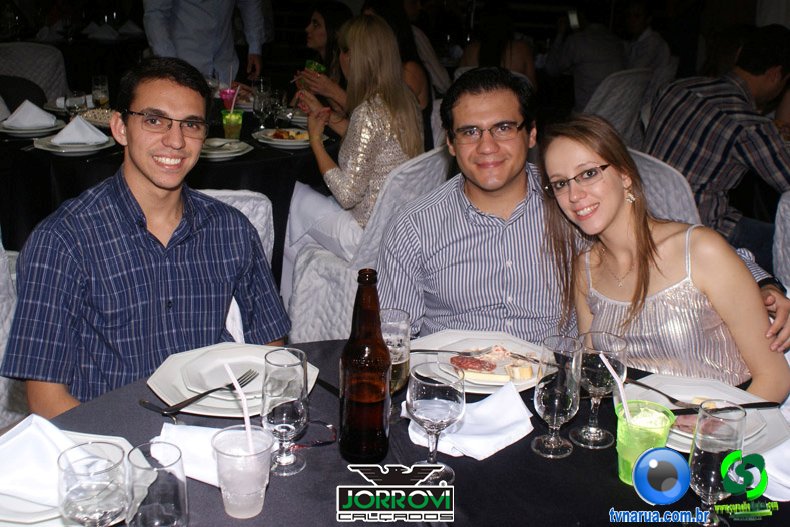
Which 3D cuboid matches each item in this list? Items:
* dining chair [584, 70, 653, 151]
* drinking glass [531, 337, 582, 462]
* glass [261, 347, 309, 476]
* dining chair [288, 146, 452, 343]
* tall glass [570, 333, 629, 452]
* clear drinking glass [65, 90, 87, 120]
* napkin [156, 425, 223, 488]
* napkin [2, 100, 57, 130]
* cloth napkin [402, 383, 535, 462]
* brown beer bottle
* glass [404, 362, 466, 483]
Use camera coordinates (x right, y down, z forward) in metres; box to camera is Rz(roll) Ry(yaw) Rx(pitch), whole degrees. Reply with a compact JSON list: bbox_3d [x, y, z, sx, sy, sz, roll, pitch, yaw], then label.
[{"bbox_3d":[1.111,-0.689,5.097,0.450,0.910,0.530,-12,24,-34],"label":"dining chair"},{"bbox_3d":[0.244,0.202,1.286,0.065,0.177,0.065,2,19,0],"label":"drinking glass"},{"bbox_3d":[-0.154,0.213,1.219,0.065,0.177,0.065,2,19,0],"label":"glass"},{"bbox_3d":[-0.086,0.019,2.985,0.520,0.900,0.440,17,24,37],"label":"dining chair"},{"bbox_3d":[0.312,0.197,1.319,0.076,0.167,0.076,2,19,0],"label":"tall glass"},{"bbox_3d":[-1.331,-0.631,3.554,0.080,0.160,0.080,2,19,0],"label":"clear drinking glass"},{"bbox_3d":[-0.266,0.276,1.252,0.185,0.030,0.115,5,19,8],"label":"napkin"},{"bbox_3d":[-1.483,-0.602,3.449,0.210,0.107,0.150,4,19,5],"label":"napkin"},{"bbox_3d":[0.115,0.246,1.356,0.215,0.040,0.175,2,19,0],"label":"cloth napkin"},{"bbox_3d":[-0.042,0.148,1.243,0.075,0.290,0.075,2,19,0],"label":"brown beer bottle"},{"bbox_3d":[0.056,0.229,1.214,0.080,0.162,0.080,2,19,0],"label":"glass"}]

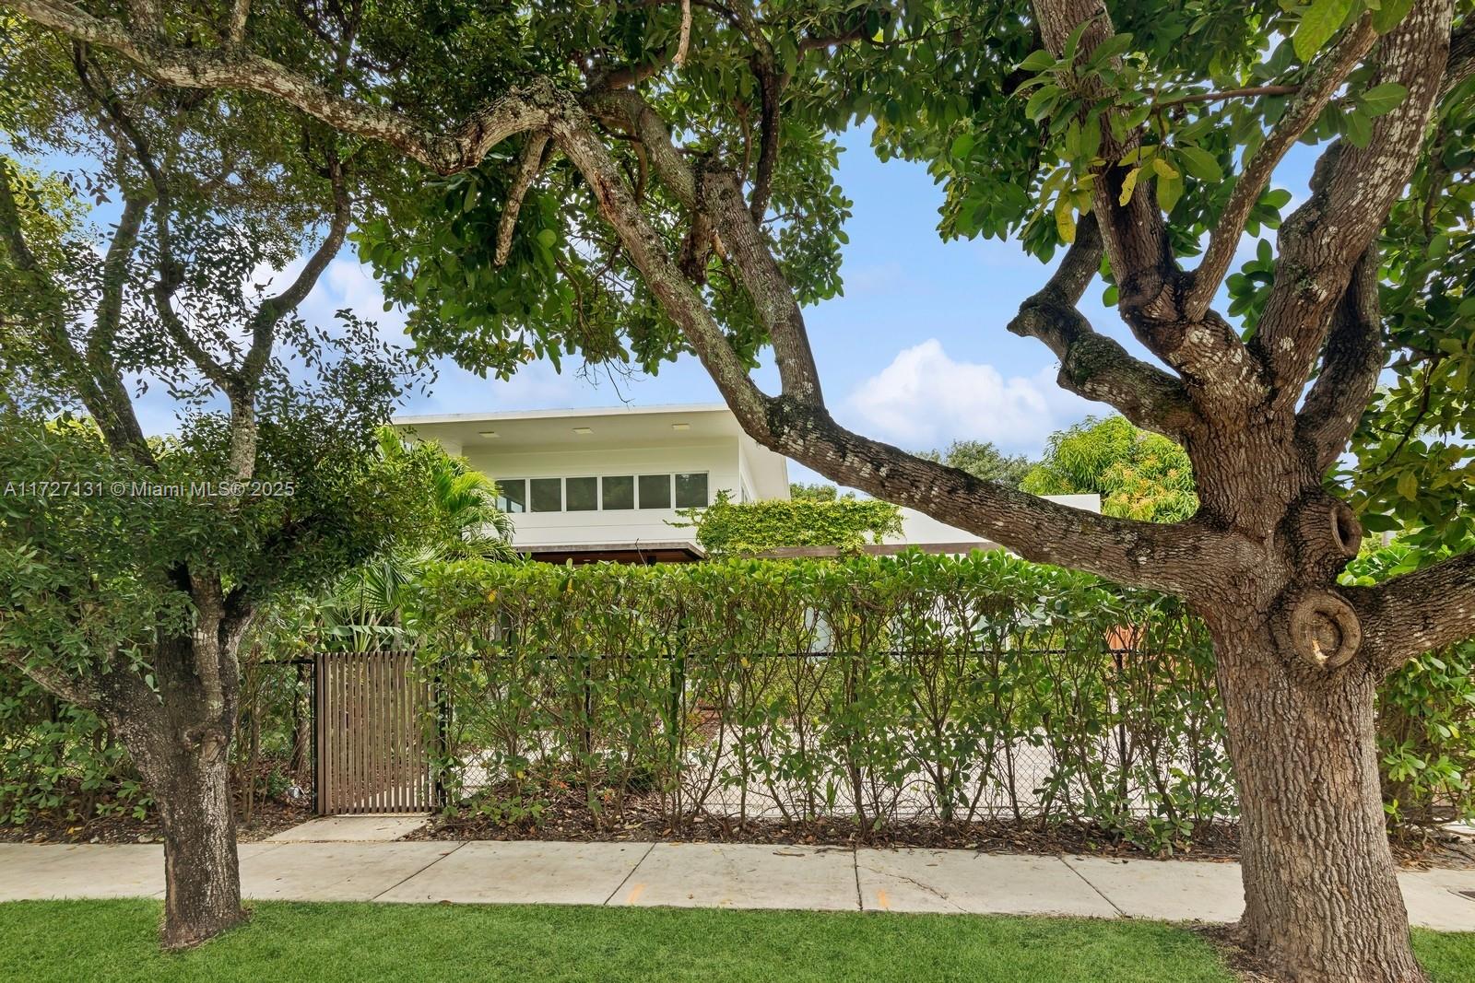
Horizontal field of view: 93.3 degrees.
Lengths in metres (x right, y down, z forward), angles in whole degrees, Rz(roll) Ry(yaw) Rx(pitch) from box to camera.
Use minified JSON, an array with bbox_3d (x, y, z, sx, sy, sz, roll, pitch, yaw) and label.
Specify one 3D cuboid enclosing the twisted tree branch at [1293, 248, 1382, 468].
[{"bbox_3d":[3.080,-0.660,3.580,0.350,1.120,0.380,-4,-5,40],"label":"twisted tree branch"}]

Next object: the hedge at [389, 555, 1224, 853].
[{"bbox_3d":[0.480,1.530,5.400,6.300,2.050,0.850,-2,-4,6],"label":"hedge"}]

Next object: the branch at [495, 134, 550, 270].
[{"bbox_3d":[-1.120,-1.500,3.600,0.270,0.680,0.220,-2,-4,6],"label":"branch"}]

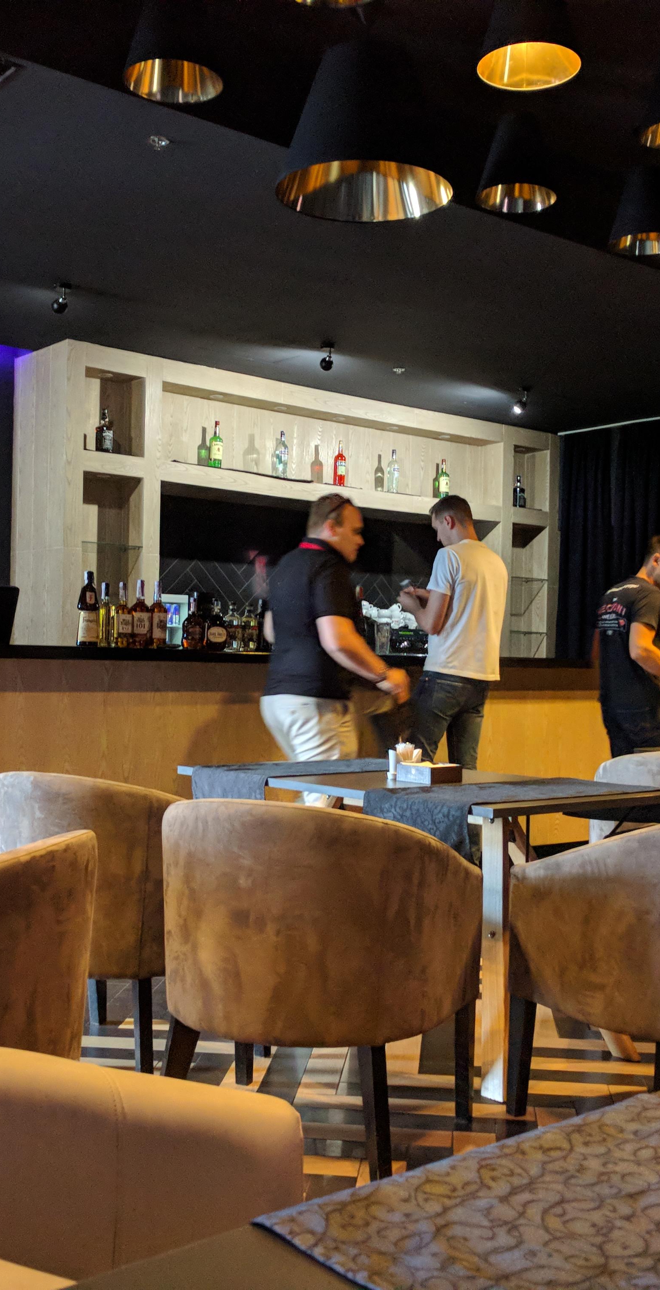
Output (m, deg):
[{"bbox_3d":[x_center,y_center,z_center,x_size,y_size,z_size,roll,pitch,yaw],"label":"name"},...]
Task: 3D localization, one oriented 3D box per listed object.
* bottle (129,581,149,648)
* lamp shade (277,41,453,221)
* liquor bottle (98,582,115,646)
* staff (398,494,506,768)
[{"bbox_3d":[-0.852,-0.137,5.800,0.093,0.302,0.093,1,-1,-17],"label":"bottle"},{"bbox_3d":[0.104,-1.500,3.723,0.505,0.385,0.505,1,-1,0],"label":"lamp shade"},{"bbox_3d":[-0.976,-0.127,5.617,0.060,0.287,0.060,1,-1,-20],"label":"liquor bottle"},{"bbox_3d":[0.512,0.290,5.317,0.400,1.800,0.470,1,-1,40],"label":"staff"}]

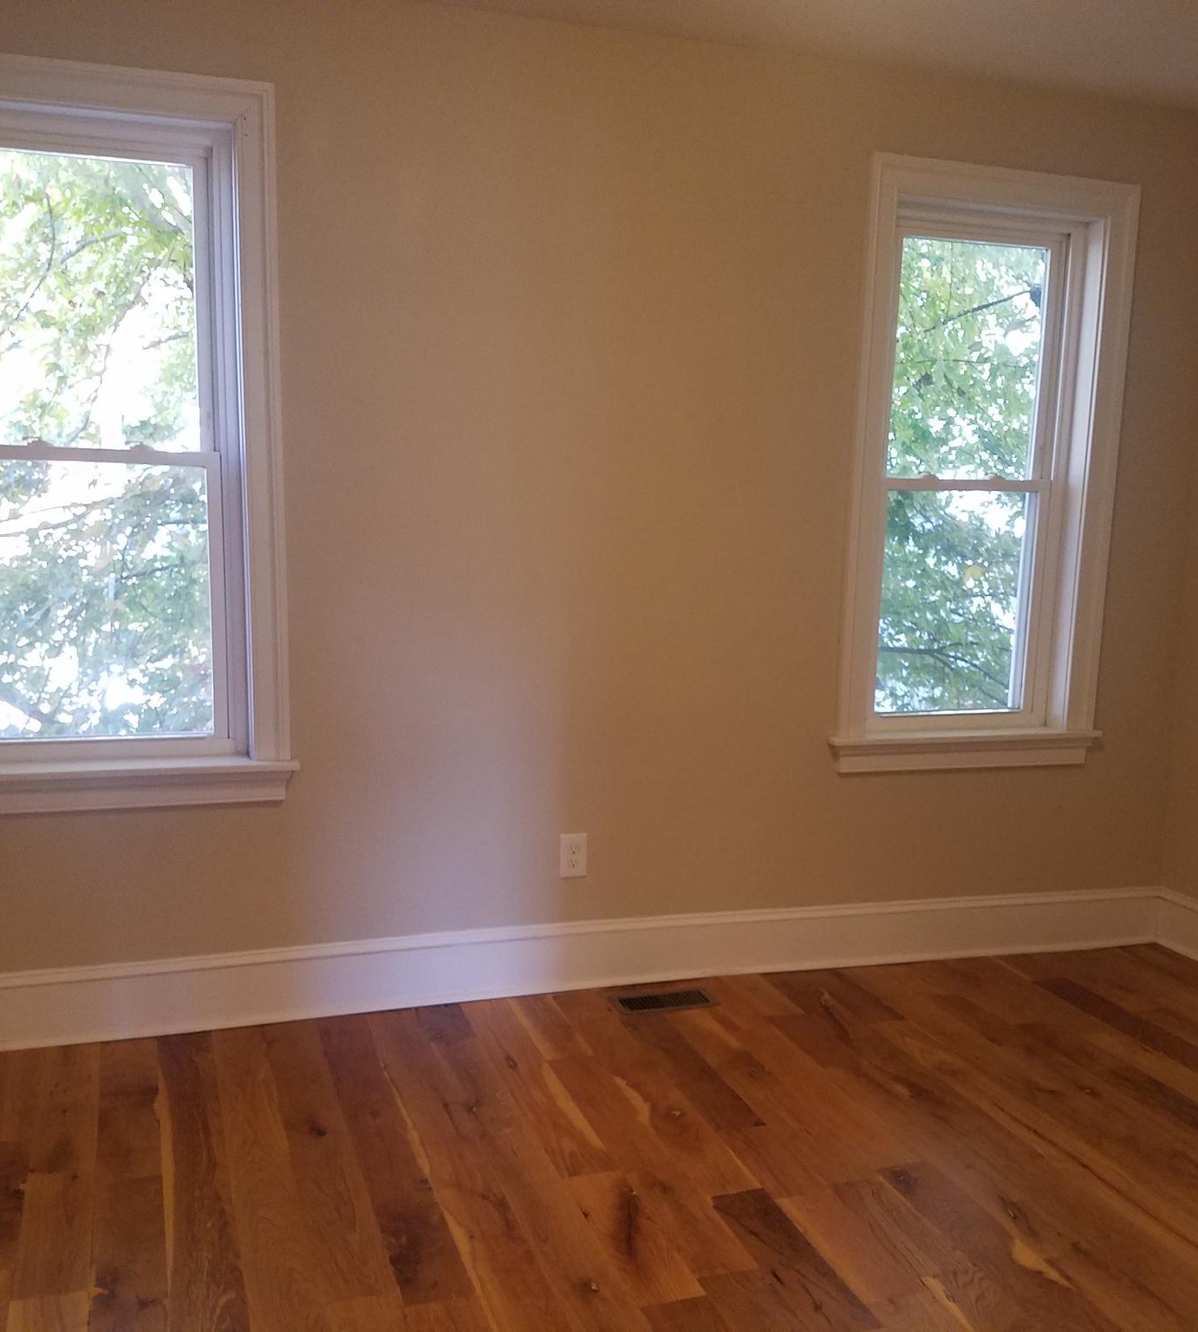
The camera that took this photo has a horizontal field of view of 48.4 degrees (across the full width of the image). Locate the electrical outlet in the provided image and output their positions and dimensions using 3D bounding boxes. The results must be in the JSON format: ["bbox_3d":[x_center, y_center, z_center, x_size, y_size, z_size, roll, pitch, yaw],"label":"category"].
[{"bbox_3d":[-0.065,0.495,3.481,0.071,0.115,0.010,-1,9,-18],"label":"electrical outlet"}]

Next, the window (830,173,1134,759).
[{"bbox_3d":[1.060,-0.521,3.702,0.850,1.637,0.120,-1,9,-18],"label":"window"}]

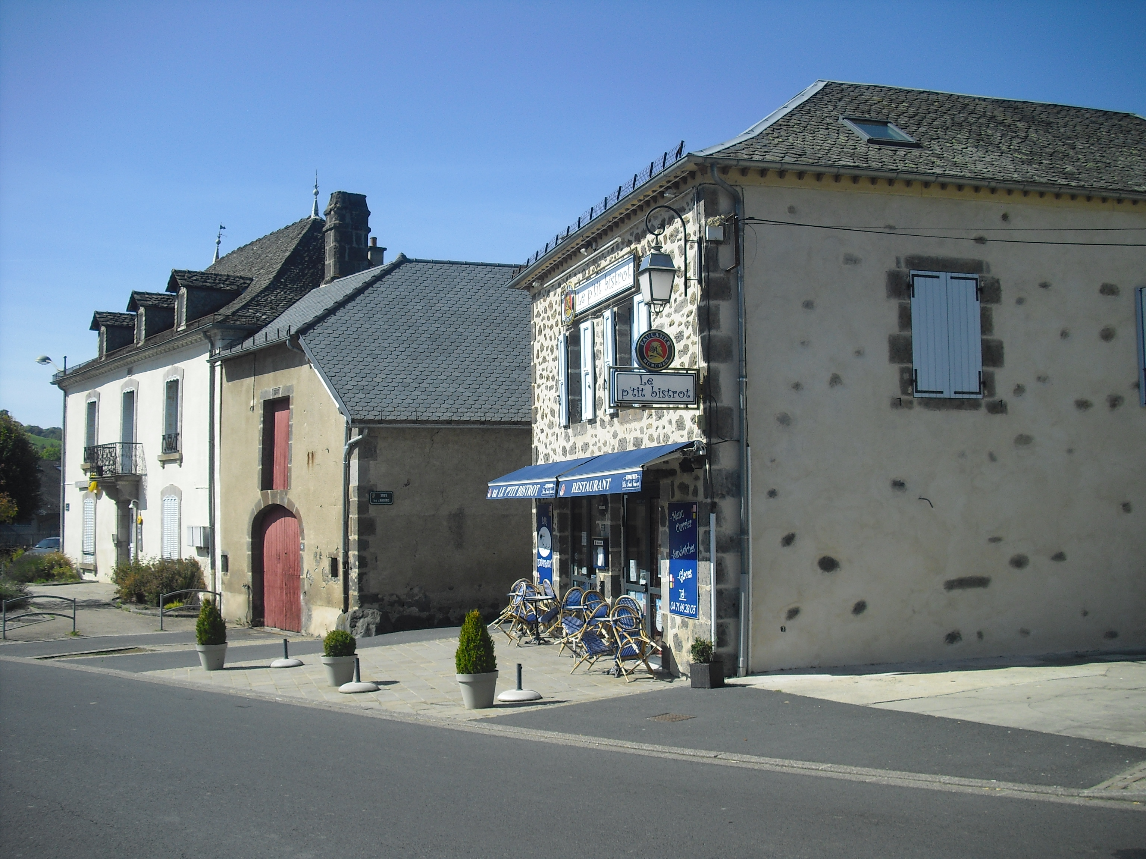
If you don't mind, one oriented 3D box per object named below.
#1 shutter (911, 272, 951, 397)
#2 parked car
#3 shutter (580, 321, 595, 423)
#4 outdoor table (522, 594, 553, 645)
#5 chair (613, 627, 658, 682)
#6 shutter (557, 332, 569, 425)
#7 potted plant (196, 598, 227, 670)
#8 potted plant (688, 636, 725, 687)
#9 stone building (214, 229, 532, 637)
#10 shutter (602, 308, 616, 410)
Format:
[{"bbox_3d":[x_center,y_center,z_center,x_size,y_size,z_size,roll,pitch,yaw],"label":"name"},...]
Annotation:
[{"bbox_3d":[4.861,-1.296,17.097,0.560,1.730,0.060,1,-4,-17],"label":"shutter"},{"bbox_3d":[-18.833,4.819,47.788,1.750,1.500,4.200,-3,-5,38],"label":"parked car"},{"bbox_3d":[0.250,-0.959,20.574,0.060,1.640,0.540,1,-4,-17],"label":"shutter"},{"bbox_3d":[-0.575,3.089,20.380,0.560,0.730,0.560,0,-4,0],"label":"outdoor table"},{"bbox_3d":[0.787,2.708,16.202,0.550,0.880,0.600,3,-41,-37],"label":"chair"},{"bbox_3d":[-0.173,-0.830,21.610,0.060,1.640,0.480,1,-4,-17],"label":"shutter"},{"bbox_3d":[-5.073,2.860,17.642,0.445,0.980,0.445,0,-4,0],"label":"potted plant"},{"bbox_3d":[1.618,2.775,15.047,0.300,0.600,0.300,-3,-5,35],"label":"potted plant"},{"bbox_3d":[-3.199,0.258,28.350,8.000,8.300,8.000,3,-5,-39],"label":"stone building"},{"bbox_3d":[0.581,-1.082,19.510,0.060,1.610,0.520,1,-4,-17],"label":"shutter"}]

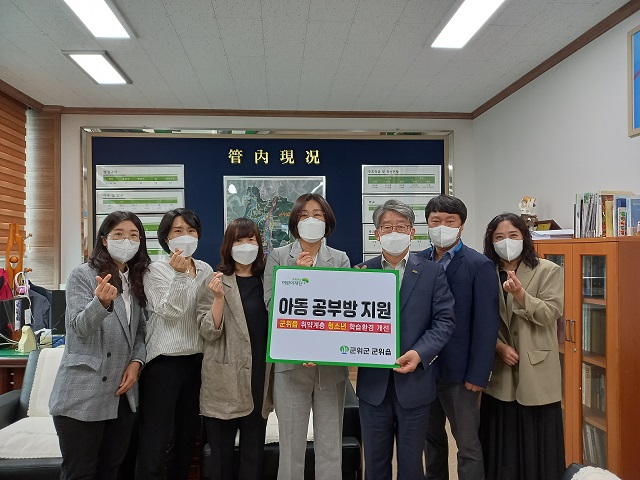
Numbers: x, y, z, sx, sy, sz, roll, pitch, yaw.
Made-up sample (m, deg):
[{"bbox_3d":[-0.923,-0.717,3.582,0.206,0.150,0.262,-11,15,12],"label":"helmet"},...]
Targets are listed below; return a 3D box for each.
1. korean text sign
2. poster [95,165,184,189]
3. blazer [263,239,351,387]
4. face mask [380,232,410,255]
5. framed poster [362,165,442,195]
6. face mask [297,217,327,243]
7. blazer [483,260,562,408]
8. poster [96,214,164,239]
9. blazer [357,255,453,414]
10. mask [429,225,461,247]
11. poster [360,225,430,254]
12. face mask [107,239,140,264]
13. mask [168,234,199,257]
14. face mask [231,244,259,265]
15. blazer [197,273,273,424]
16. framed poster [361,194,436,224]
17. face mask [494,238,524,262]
[{"bbox_3d":[0.067,0.343,2.104,0.590,0.442,0.015,2,-18,4],"label":"korean text sign"},{"bbox_3d":[-1.895,-0.669,4.901,0.903,0.251,0.030,0,-1,-5],"label":"poster"},{"bbox_3d":[-0.067,0.359,2.290,0.440,0.740,0.320,-1,-1,0],"label":"blazer"},{"bbox_3d":[0.348,0.018,2.120,0.138,0.110,0.085,-2,-1,9],"label":"face mask"},{"bbox_3d":[0.912,-0.670,5.146,0.894,0.319,0.030,0,-1,-5],"label":"framed poster"},{"bbox_3d":[-0.039,-0.050,2.250,0.135,0.125,0.085,-1,-1,5],"label":"face mask"},{"bbox_3d":[0.990,0.442,2.310,0.450,0.720,0.300,-1,-1,20],"label":"blazer"},{"bbox_3d":[-1.903,-0.140,4.899,0.906,0.255,0.025,-1,-1,-5],"label":"poster"},{"bbox_3d":[0.380,0.408,2.180,0.500,0.720,0.320,-1,-1,8],"label":"blazer"},{"bbox_3d":[0.600,-0.015,2.230,0.142,0.112,0.090,-2,-1,22],"label":"mask"},{"bbox_3d":[0.919,-0.011,5.135,0.898,0.321,0.030,0,-1,-5],"label":"poster"},{"bbox_3d":[-0.900,0.053,2.120,0.140,0.120,0.090,3,-1,-27],"label":"face mask"},{"bbox_3d":[-0.653,0.031,2.210,0.140,0.108,0.090,0,-1,-21],"label":"mask"},{"bbox_3d":[-0.372,0.074,2.310,0.138,0.110,0.088,0,-1,-10],"label":"face mask"},{"bbox_3d":[-0.416,0.544,2.360,0.450,0.750,0.310,0,-1,-16],"label":"blazer"},{"bbox_3d":[0.915,-0.341,5.141,0.901,0.322,0.025,-1,-1,-5],"label":"framed poster"},{"bbox_3d":[0.941,0.050,2.300,0.145,0.115,0.090,-1,-1,22],"label":"face mask"}]

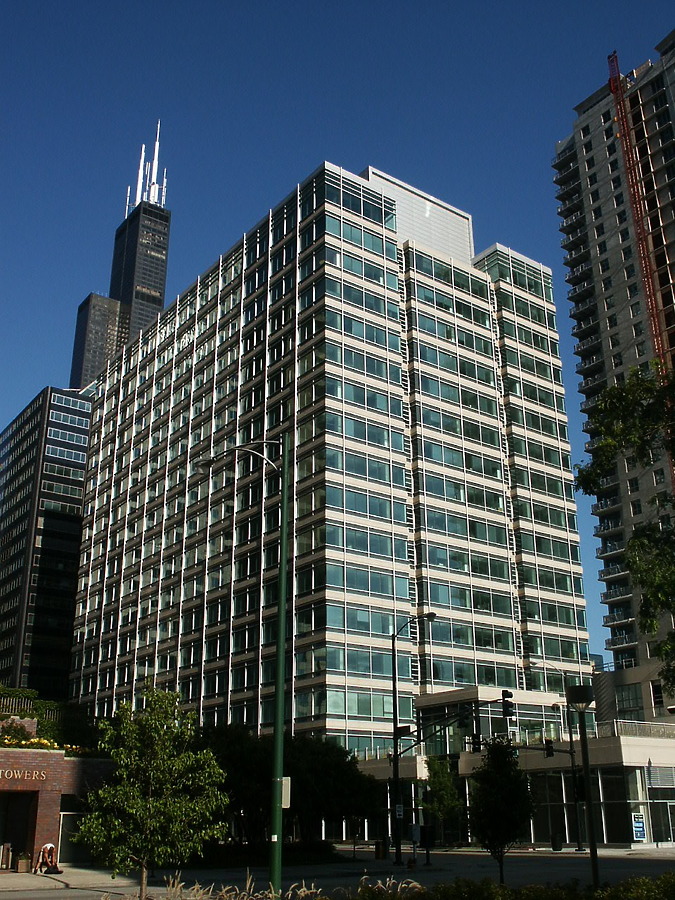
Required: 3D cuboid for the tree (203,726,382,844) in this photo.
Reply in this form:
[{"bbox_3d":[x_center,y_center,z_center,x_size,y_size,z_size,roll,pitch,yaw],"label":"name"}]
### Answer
[{"bbox_3d":[-2.077,15.775,42.112,7.800,5.900,6.500,1,-22,-3],"label":"tree"}]

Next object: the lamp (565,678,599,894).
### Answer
[{"bbox_3d":[5.433,7.542,20.280,0.580,4.600,0.580,-6,-23,13],"label":"lamp"}]

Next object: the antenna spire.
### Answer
[{"bbox_3d":[-153.240,-220.596,735.087,21.000,84.000,39.000,15,-27,-33],"label":"antenna spire"}]

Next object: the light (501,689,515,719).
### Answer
[{"bbox_3d":[6.106,9.079,32.591,0.420,1.030,0.370,15,-27,-33],"label":"light"}]

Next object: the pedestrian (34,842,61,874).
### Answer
[{"bbox_3d":[-10.306,14.548,32.398,0.850,0.960,0.650,-17,-27,35],"label":"pedestrian"}]

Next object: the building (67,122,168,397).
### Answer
[{"bbox_3d":[-158.869,-11.735,660.578,68.600,525.000,68.600,15,-27,-33],"label":"building"}]

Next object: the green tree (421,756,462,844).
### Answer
[{"bbox_3d":[6.566,22.389,57.992,2.800,5.500,2.800,-3,-22,5],"label":"green tree"}]

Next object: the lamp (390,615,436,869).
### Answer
[{"bbox_3d":[3.067,11.379,36.108,0.450,9.450,2.950,15,-27,-33],"label":"lamp"}]

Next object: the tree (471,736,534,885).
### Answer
[{"bbox_3d":[3.670,8.209,20.297,1.500,3.400,1.500,-4,-22,9],"label":"tree"}]

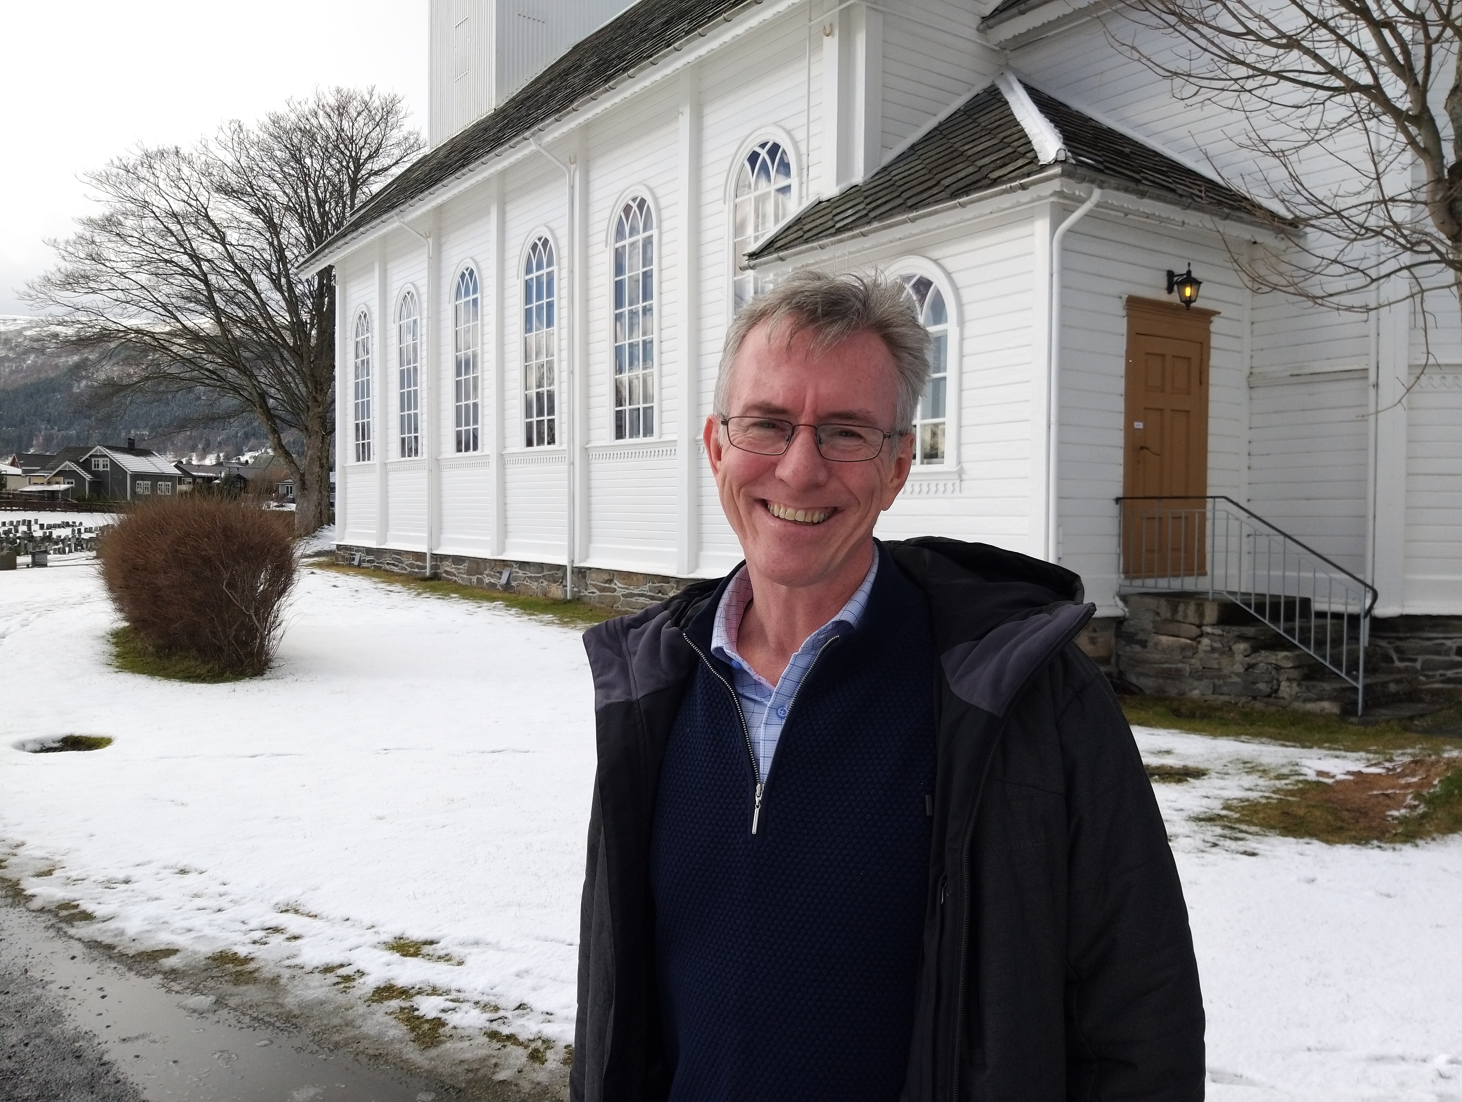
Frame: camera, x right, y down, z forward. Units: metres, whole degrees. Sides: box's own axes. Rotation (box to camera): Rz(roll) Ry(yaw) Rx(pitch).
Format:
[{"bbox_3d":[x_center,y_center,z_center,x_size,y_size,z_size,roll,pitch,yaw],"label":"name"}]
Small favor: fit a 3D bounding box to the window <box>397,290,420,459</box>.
[{"bbox_3d":[-6.954,-3.826,24.871,0.150,3.620,1.220,-1,2,-36],"label":"window"}]

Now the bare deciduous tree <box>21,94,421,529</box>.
[{"bbox_3d":[-18.455,-9.023,43.000,15.800,16.800,14.000,0,2,0],"label":"bare deciduous tree"}]

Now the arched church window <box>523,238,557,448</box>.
[{"bbox_3d":[-3.268,-3.587,19.767,0.150,3.620,1.220,-1,2,-36],"label":"arched church window"}]

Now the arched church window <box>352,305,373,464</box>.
[{"bbox_3d":[-8.775,-3.952,27.392,0.150,3.620,1.220,-1,2,-36],"label":"arched church window"}]

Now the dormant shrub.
[{"bbox_3d":[-5.524,0.340,11.900,1.850,1.650,2.100,-1,2,-36],"label":"dormant shrub"}]

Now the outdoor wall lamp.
[{"bbox_3d":[4.117,-2.398,10.415,0.200,0.420,0.300,-1,2,-36],"label":"outdoor wall lamp"}]

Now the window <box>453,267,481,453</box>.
[{"bbox_3d":[-5.108,-3.711,22.314,0.150,3.620,1.220,-1,2,-36],"label":"window"}]

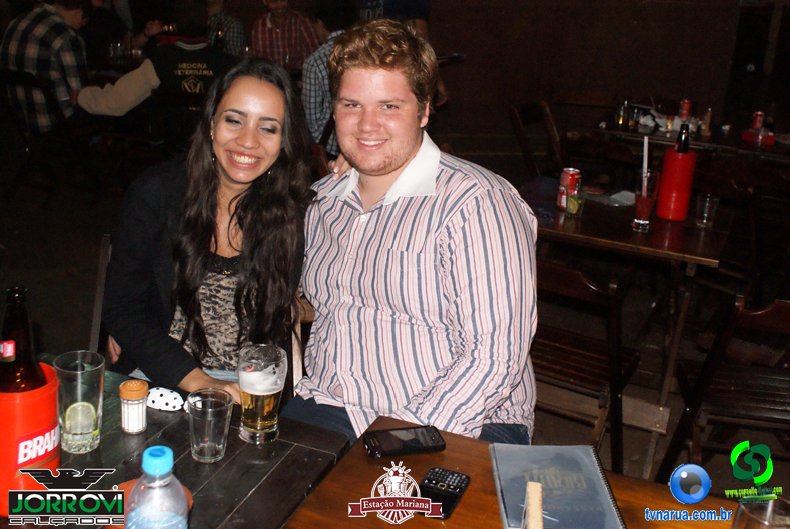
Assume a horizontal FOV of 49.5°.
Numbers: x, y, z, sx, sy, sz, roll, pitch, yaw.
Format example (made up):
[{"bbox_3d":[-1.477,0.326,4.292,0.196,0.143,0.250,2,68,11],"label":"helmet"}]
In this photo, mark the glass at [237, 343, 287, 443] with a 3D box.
[{"bbox_3d":[-0.202,0.197,1.297,0.074,0.136,0.074,6,18,0],"label":"glass"}]

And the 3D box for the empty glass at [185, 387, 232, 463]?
[{"bbox_3d":[-0.269,0.234,1.236,0.066,0.091,0.066,6,18,0],"label":"empty glass"}]

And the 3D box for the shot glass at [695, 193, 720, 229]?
[{"bbox_3d":[1.059,-0.184,2.901,0.072,0.094,0.072,6,18,0],"label":"shot glass"}]

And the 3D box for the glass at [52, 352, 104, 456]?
[{"bbox_3d":[-0.452,0.198,1.228,0.078,0.130,0.078,6,18,0],"label":"glass"}]

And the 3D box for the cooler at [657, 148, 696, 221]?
[{"bbox_3d":[0.972,-0.271,2.935,0.112,0.222,0.112,6,18,0],"label":"cooler"}]

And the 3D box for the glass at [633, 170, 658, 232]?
[{"bbox_3d":[0.799,-0.200,2.739,0.074,0.177,0.074,6,18,0],"label":"glass"}]

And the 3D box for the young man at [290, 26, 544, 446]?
[{"bbox_3d":[-0.077,0.265,1.564,0.560,1.365,0.660,12,19,18],"label":"young man"}]

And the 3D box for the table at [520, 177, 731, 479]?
[{"bbox_3d":[0.739,0.186,3.037,0.660,0.750,0.740,12,19,19],"label":"table"}]

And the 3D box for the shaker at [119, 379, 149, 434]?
[{"bbox_3d":[-0.392,0.211,1.288,0.045,0.080,0.045,6,18,0],"label":"shaker"}]

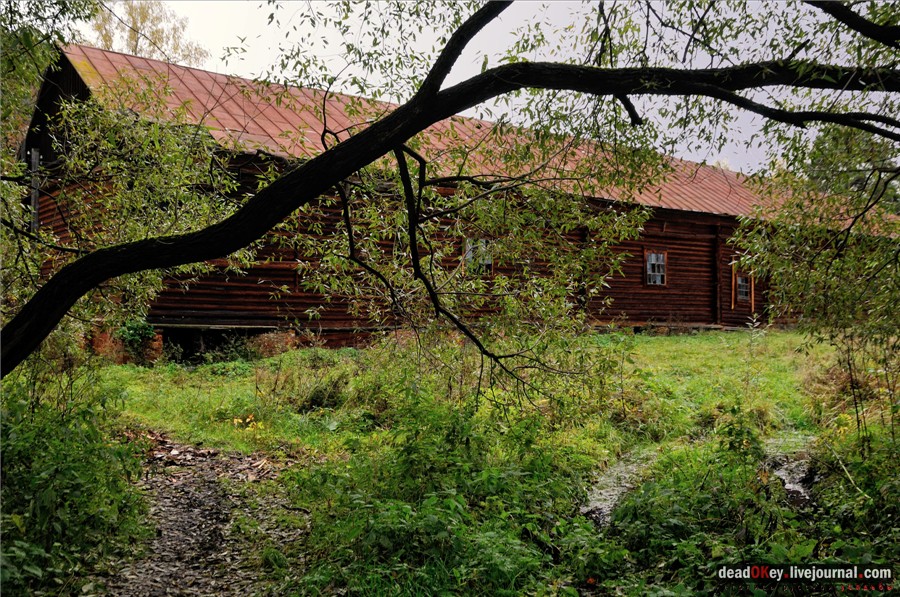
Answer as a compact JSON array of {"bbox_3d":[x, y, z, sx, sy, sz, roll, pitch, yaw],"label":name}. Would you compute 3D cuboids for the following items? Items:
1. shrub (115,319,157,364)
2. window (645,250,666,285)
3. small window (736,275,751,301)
[{"bbox_3d":[-7.561,1.034,21.600,0.980,1.110,0.850,1,-1,-19],"label":"shrub"},{"bbox_3d":[7.999,-1.157,34.931,1.380,1.420,0.150,1,-1,-39],"label":"window"},{"bbox_3d":[12.632,-0.473,38.670,1.050,1.120,0.150,1,-1,-39],"label":"small window"}]

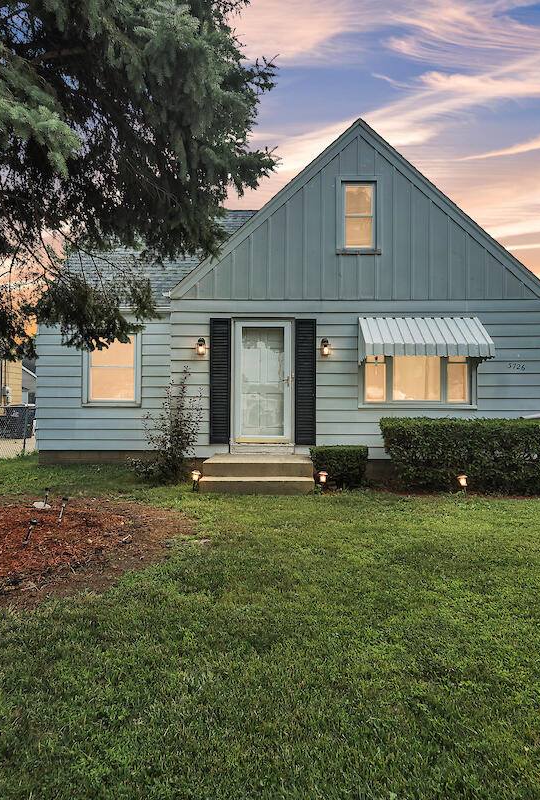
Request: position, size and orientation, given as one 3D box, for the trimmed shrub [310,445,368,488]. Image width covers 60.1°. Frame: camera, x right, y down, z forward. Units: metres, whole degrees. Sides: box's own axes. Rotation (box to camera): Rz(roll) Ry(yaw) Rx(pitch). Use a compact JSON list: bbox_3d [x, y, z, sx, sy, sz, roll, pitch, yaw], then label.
[{"bbox_3d":[1.040,0.985,7.000,0.800,0.610,0.720,0,-1,0],"label":"trimmed shrub"}]

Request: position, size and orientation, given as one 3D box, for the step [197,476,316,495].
[{"bbox_3d":[-0.170,1.200,6.520,1.570,0.200,0.330,0,-1,0],"label":"step"}]

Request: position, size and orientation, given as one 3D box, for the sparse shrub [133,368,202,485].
[{"bbox_3d":[-1.600,0.400,7.250,1.020,1.760,0.880,0,-1,0],"label":"sparse shrub"}]

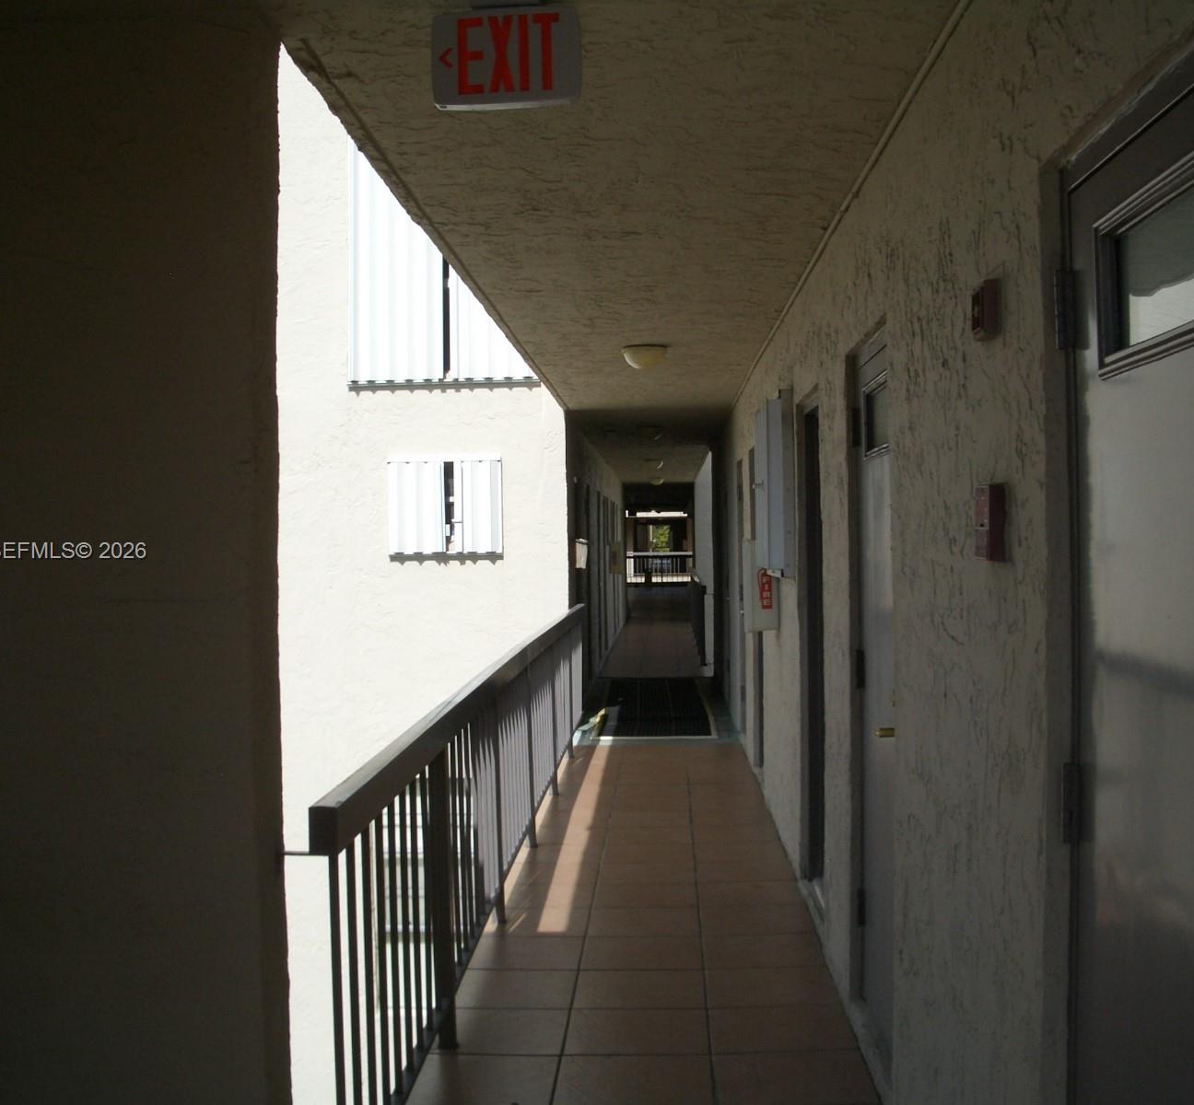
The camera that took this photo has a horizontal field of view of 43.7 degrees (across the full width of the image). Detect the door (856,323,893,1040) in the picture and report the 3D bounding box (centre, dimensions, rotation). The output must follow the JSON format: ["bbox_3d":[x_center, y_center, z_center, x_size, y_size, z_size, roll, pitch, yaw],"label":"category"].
[{"bbox_3d":[0.858,0.447,4.372,0.055,2.040,0.830,-1,1,3],"label":"door"}]

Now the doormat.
[{"bbox_3d":[0.568,1.435,13.907,0.870,0.020,4.200,-1,1,3],"label":"doormat"}]

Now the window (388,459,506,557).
[{"bbox_3d":[-1.253,-0.375,12.284,0.950,0.830,0.100,-1,1,3],"label":"window"}]

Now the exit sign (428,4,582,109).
[{"bbox_3d":[-0.176,-0.980,2.970,0.296,0.184,0.042,-1,1,7],"label":"exit sign"}]

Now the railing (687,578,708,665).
[{"bbox_3d":[1.573,0.825,23.965,0.090,1.000,11.300,-1,1,3],"label":"railing"}]

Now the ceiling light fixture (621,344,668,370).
[{"bbox_3d":[0.266,-1.084,8.264,0.250,0.115,0.250,-1,1,3],"label":"ceiling light fixture"}]

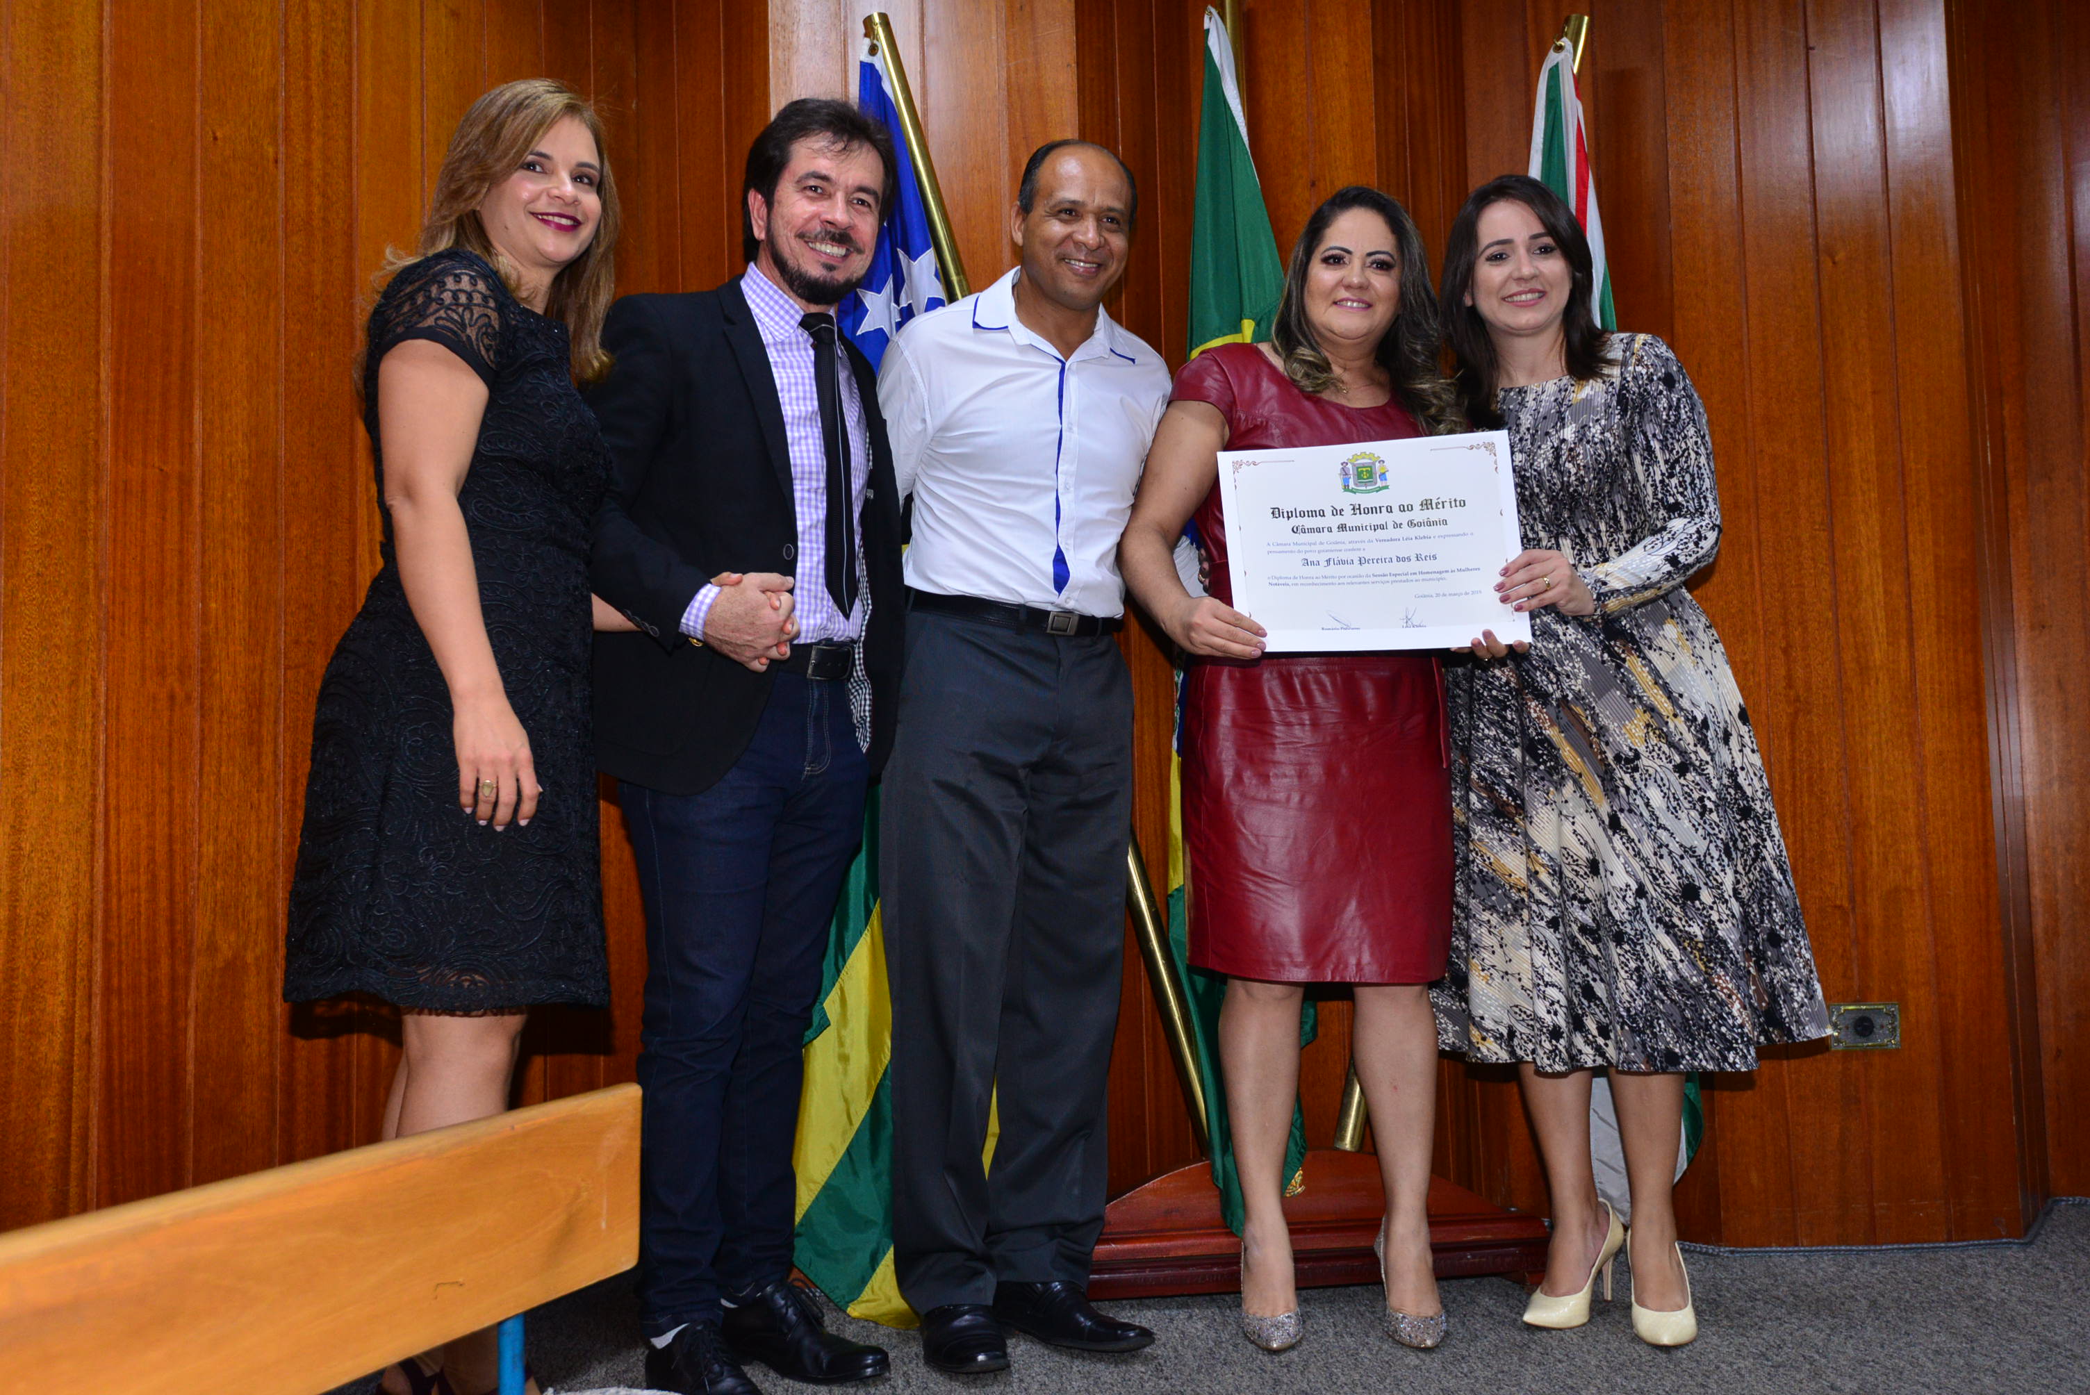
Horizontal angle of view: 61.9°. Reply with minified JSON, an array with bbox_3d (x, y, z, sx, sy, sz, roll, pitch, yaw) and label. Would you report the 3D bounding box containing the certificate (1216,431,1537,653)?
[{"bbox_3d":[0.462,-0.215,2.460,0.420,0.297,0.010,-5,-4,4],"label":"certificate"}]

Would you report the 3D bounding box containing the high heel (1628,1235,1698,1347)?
[{"bbox_3d":[0.915,0.856,2.595,0.088,0.150,0.222,-2,-4,14],"label":"high heel"}]

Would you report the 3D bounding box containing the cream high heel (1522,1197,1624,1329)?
[{"bbox_3d":[0.803,0.860,2.655,0.218,0.155,0.085,1,-5,-39],"label":"cream high heel"}]

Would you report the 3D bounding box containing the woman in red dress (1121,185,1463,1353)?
[{"bbox_3d":[0.385,0.083,2.610,0.530,1.720,0.380,-2,-4,2],"label":"woman in red dress"}]

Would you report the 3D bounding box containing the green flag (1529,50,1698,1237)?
[{"bbox_3d":[0.955,-0.122,2.920,0.320,1.970,0.200,-2,-4,8],"label":"green flag"}]

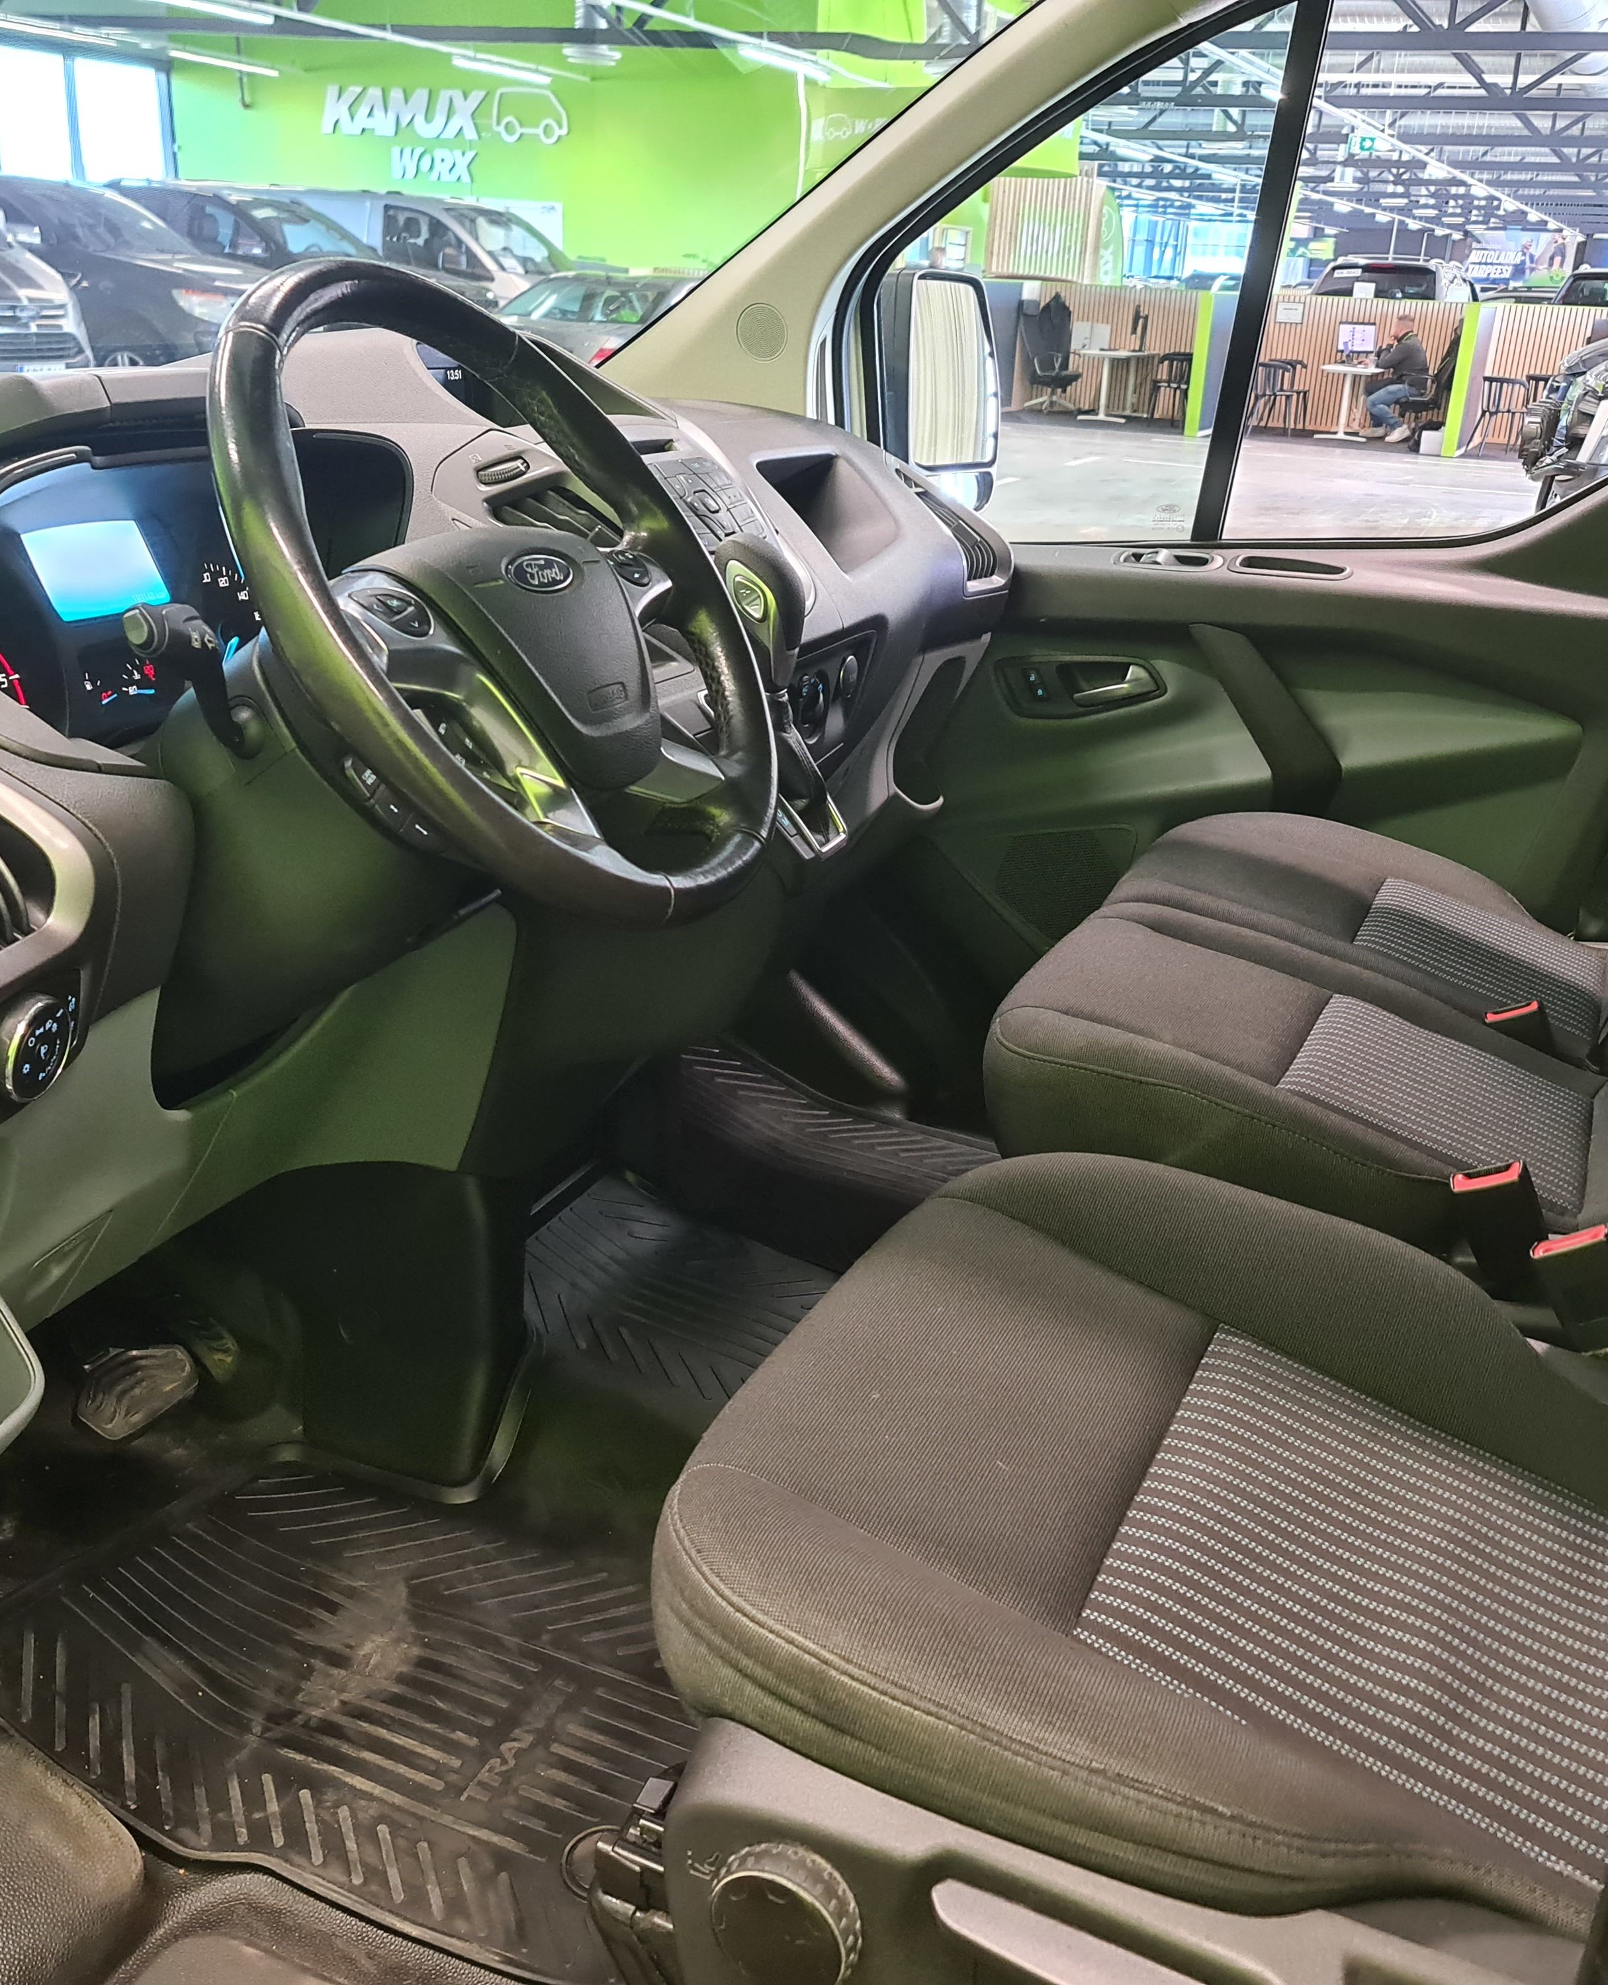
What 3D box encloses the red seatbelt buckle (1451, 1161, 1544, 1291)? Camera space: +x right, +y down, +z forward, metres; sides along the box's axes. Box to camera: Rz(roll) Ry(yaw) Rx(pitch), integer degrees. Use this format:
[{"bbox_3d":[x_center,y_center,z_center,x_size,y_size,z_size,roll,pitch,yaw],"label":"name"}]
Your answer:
[{"bbox_3d":[0.436,0.151,1.202,0.043,0.078,0.026,-15,10,28],"label":"red seatbelt buckle"}]

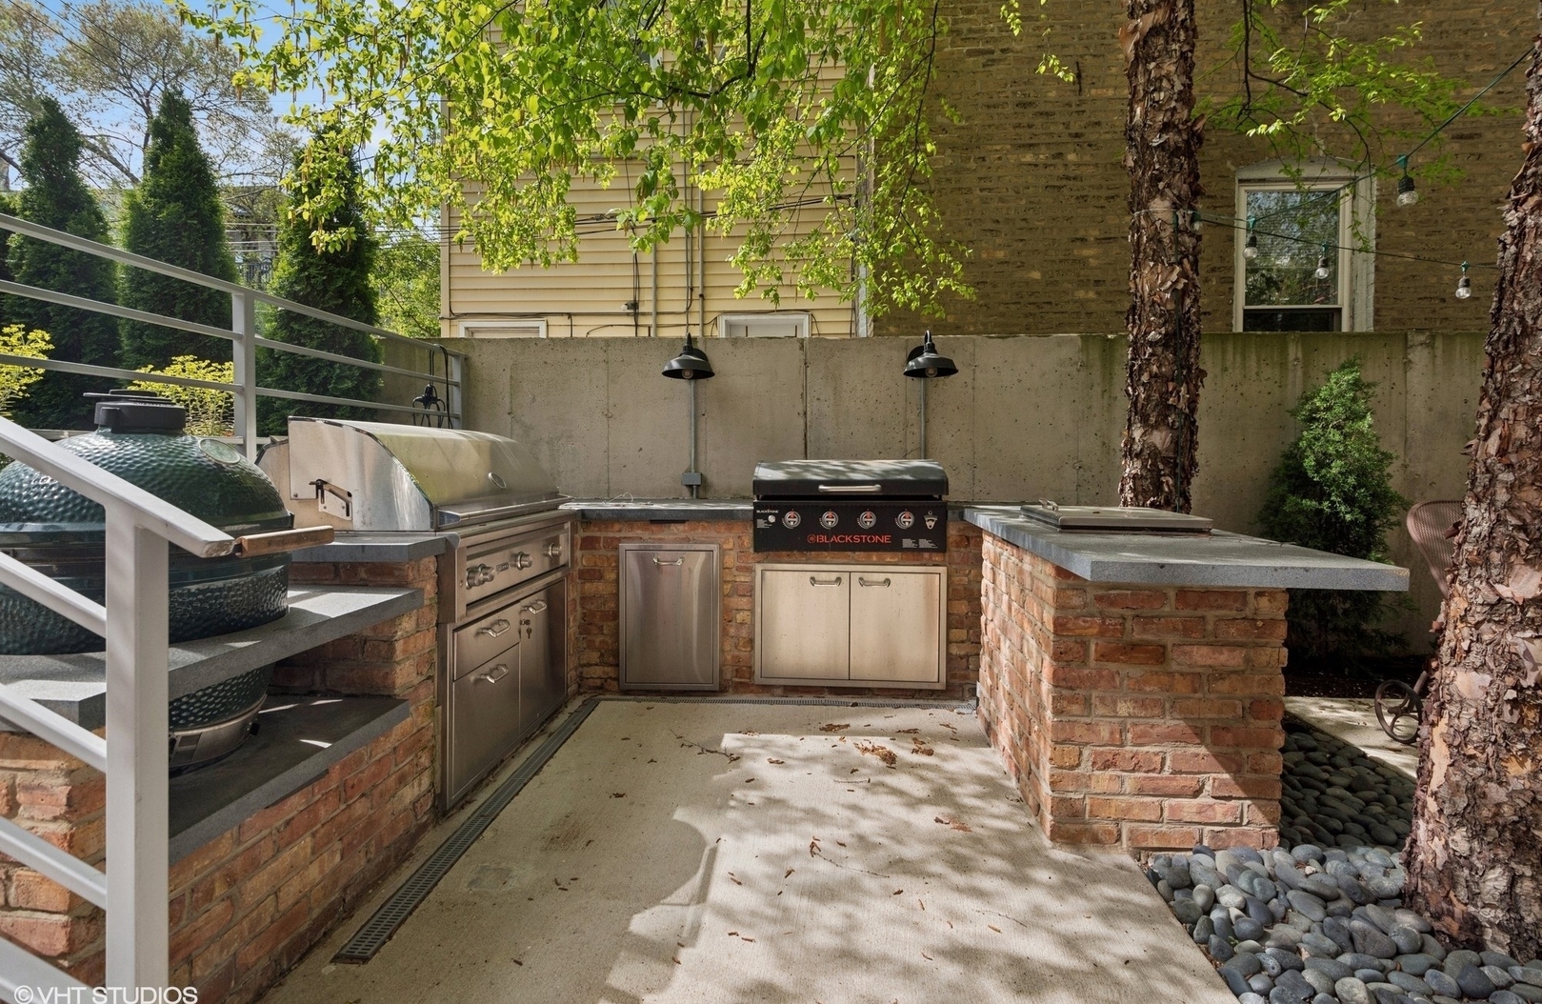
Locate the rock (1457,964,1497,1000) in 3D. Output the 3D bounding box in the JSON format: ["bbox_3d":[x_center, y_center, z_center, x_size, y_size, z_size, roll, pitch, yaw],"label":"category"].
[{"bbox_3d":[1.373,0.932,1.334,0.070,0.050,0.060,-2,3,-42],"label":"rock"}]

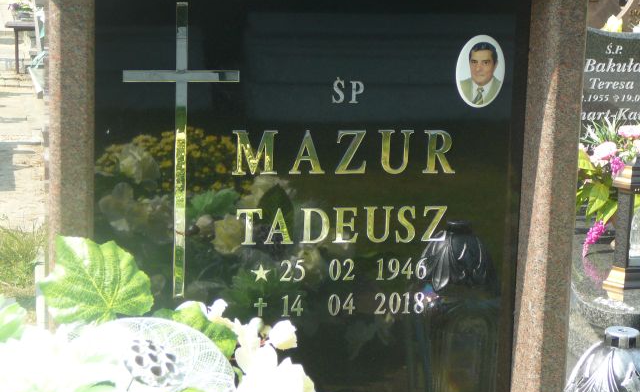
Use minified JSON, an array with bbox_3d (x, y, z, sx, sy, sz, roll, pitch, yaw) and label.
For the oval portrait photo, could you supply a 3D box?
[{"bbox_3d":[0.273,-0.211,2.568,0.088,0.123,0.008,-1,10,-12],"label":"oval portrait photo"}]

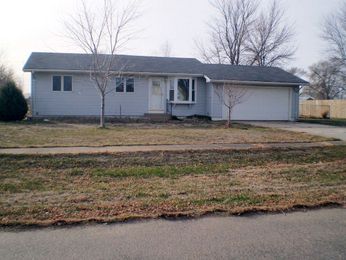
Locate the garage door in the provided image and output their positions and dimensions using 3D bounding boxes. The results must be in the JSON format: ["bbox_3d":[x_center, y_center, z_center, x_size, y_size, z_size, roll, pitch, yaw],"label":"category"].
[{"bbox_3d":[5.449,-1.729,23.500,4.680,2.200,0.100,0,5,-11],"label":"garage door"}]

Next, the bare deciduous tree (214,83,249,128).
[{"bbox_3d":[3.022,-1.266,18.600,1.700,2.150,1.600,0,5,-11],"label":"bare deciduous tree"}]

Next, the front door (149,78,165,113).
[{"bbox_3d":[-1.082,-2.270,23.900,1.050,2.200,0.100,0,5,-11],"label":"front door"}]

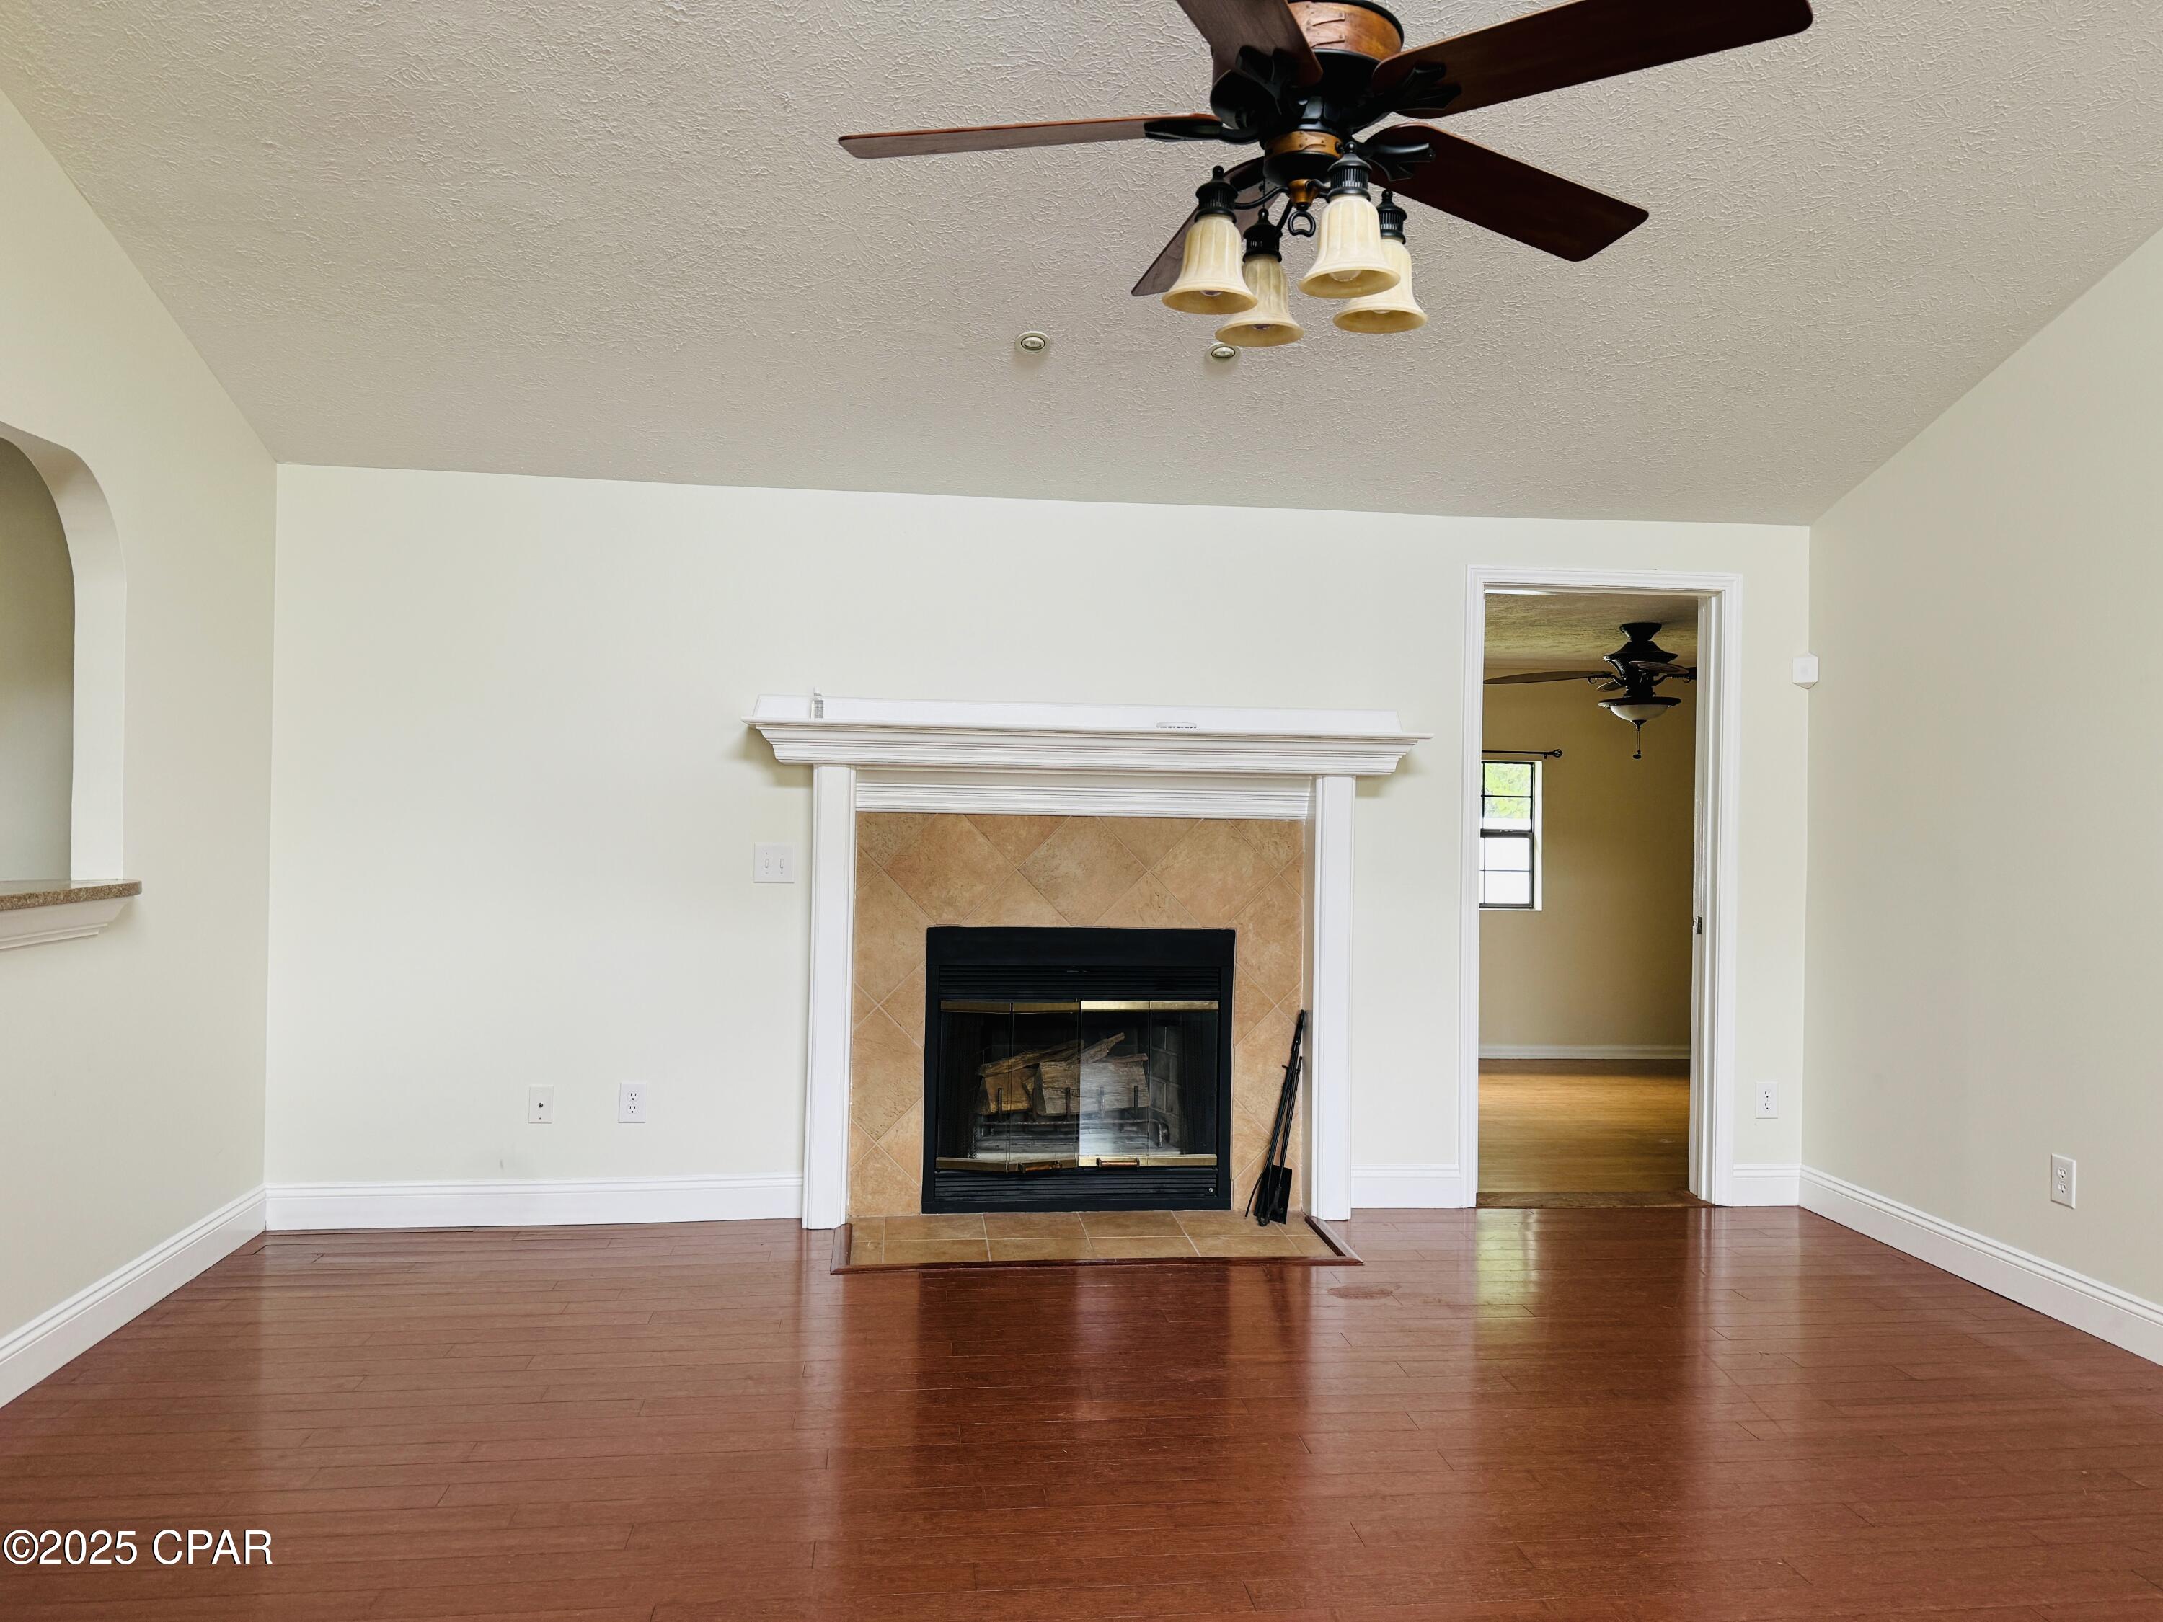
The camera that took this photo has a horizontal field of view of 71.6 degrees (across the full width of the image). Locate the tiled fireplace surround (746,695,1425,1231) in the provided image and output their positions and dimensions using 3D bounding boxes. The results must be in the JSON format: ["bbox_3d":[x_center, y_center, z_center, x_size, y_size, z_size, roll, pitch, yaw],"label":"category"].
[{"bbox_3d":[0.020,0.477,4.676,2.100,1.643,0.300,1,0,-7],"label":"tiled fireplace surround"}]

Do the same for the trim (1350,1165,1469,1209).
[{"bbox_3d":[1.066,1.250,4.948,0.410,0.132,0.020,1,0,-7],"label":"trim"}]

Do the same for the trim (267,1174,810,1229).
[{"bbox_3d":[-1.661,1.208,4.620,1.604,0.132,0.020,1,0,-7],"label":"trim"}]

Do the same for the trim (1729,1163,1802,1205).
[{"bbox_3d":[2.326,1.270,5.099,0.251,0.132,0.020,1,0,-7],"label":"trim"}]

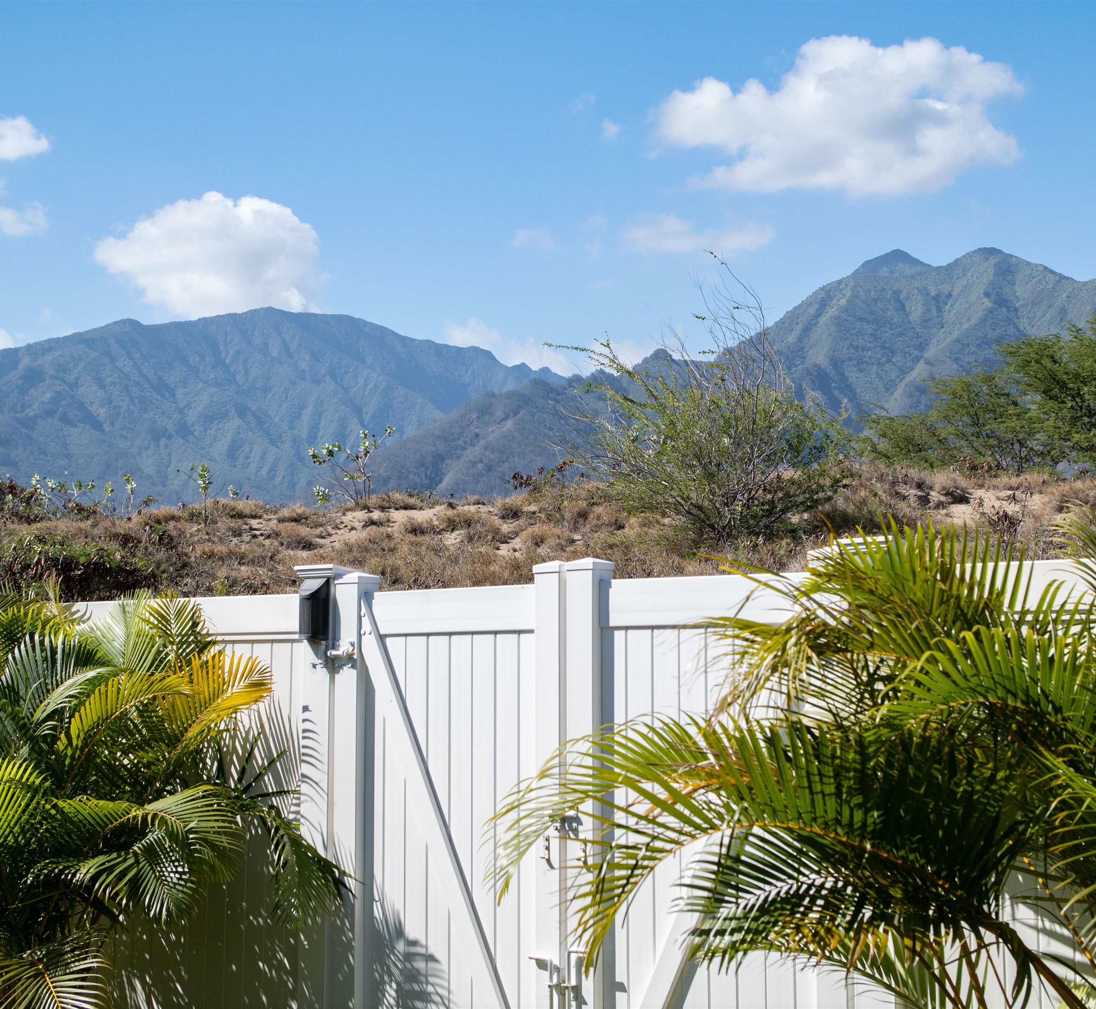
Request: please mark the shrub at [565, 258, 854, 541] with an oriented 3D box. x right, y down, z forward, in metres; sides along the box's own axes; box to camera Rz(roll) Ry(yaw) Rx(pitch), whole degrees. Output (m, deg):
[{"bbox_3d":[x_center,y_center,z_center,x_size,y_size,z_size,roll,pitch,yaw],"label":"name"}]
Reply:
[{"bbox_3d":[1.777,-1.177,25.000,3.200,3.100,2.900,0,-5,0],"label":"shrub"}]

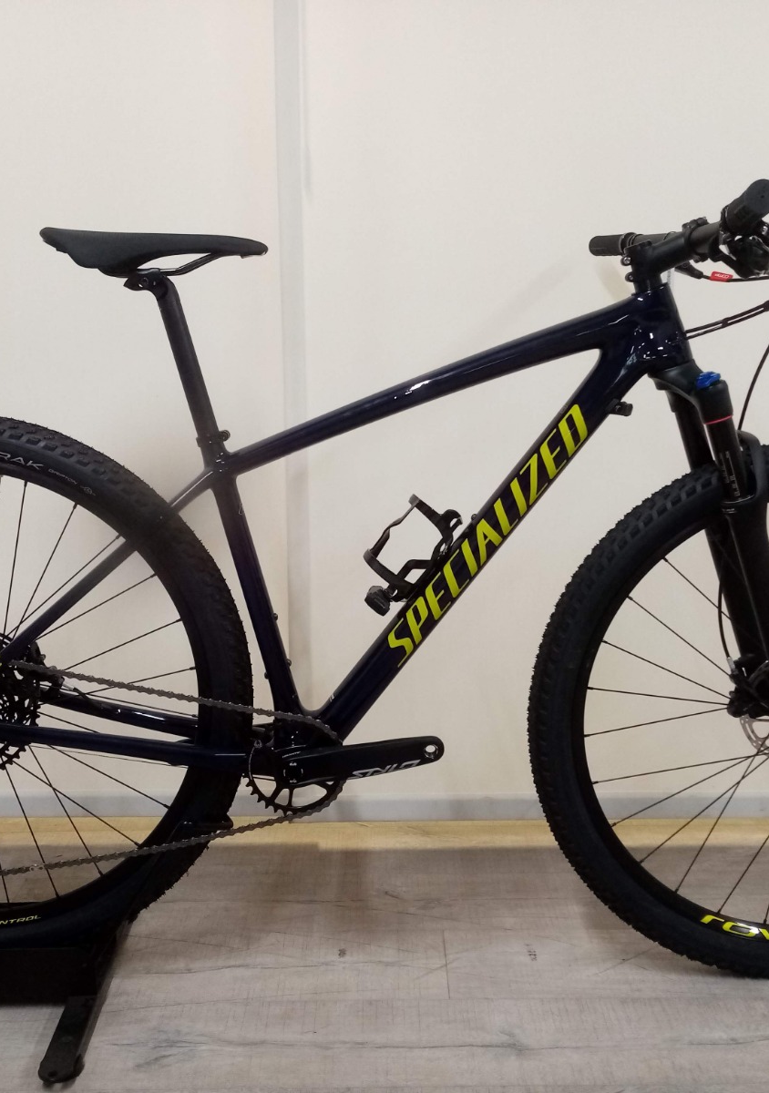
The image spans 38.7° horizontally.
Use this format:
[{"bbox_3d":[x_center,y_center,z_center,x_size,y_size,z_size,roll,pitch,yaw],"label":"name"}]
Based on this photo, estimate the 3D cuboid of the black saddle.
[{"bbox_3d":[-0.276,-0.350,1.310,0.274,0.058,0.145,2,11,-1],"label":"black saddle"}]

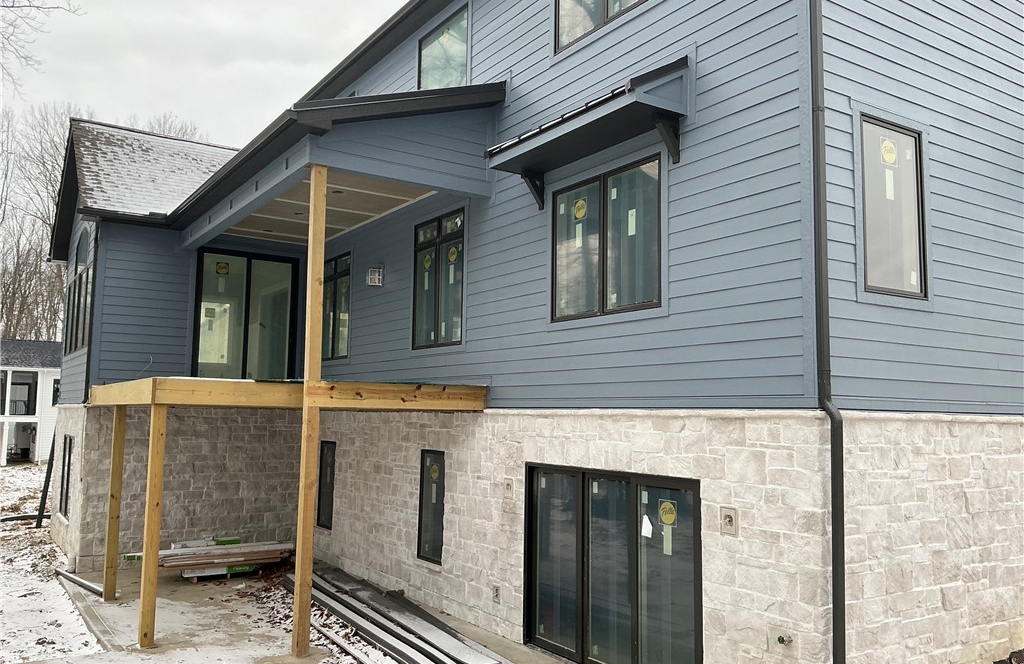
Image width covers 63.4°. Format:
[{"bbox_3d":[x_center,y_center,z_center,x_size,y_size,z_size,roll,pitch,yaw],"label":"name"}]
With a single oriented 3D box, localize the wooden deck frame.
[{"bbox_3d":[-3.627,1.059,11.933,3.642,5.384,6.236,4,-7,-34],"label":"wooden deck frame"}]

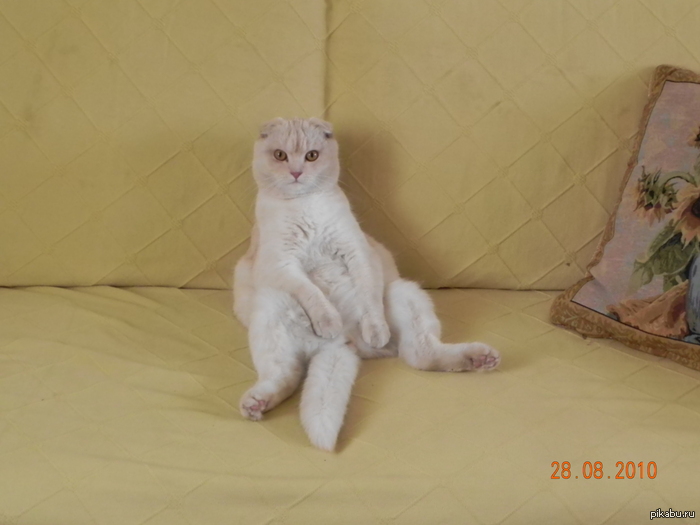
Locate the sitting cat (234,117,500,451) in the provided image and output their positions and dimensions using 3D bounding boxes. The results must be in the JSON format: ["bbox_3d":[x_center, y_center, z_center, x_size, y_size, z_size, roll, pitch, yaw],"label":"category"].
[{"bbox_3d":[0.018,-0.003,1.815,0.330,0.270,0.440,-1,23,-3],"label":"sitting cat"}]

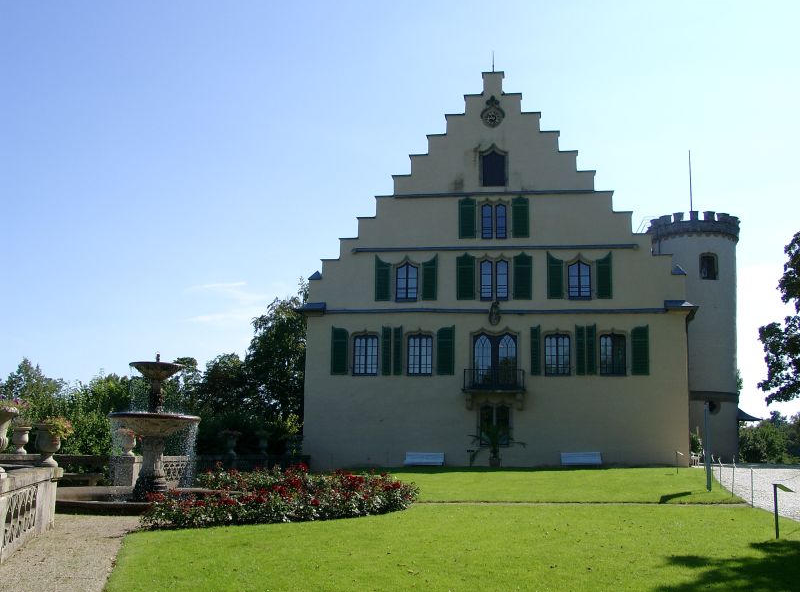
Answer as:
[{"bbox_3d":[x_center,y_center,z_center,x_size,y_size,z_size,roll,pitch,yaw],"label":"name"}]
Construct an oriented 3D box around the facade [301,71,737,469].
[{"bbox_3d":[7.734,-0.076,47.034,21.923,19.656,19.000,0,-9,8],"label":"facade"}]

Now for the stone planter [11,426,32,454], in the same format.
[{"bbox_3d":[-9.433,3.610,19.600,0.489,0.675,0.489,1,-9,0],"label":"stone planter"}]

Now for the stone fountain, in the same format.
[{"bbox_3d":[-4.790,2.603,15.680,1.840,2.854,1.840,1,-9,0],"label":"stone fountain"}]

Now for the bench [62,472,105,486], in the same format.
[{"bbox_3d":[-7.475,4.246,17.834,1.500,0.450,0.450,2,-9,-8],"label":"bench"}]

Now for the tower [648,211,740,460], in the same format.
[{"bbox_3d":[15.892,2.339,42.565,4.662,12.886,4.662,0,-9,8],"label":"tower"}]

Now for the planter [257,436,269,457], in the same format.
[{"bbox_3d":[-4.882,5.362,28.000,0.402,0.700,0.402,1,-9,0],"label":"planter"}]

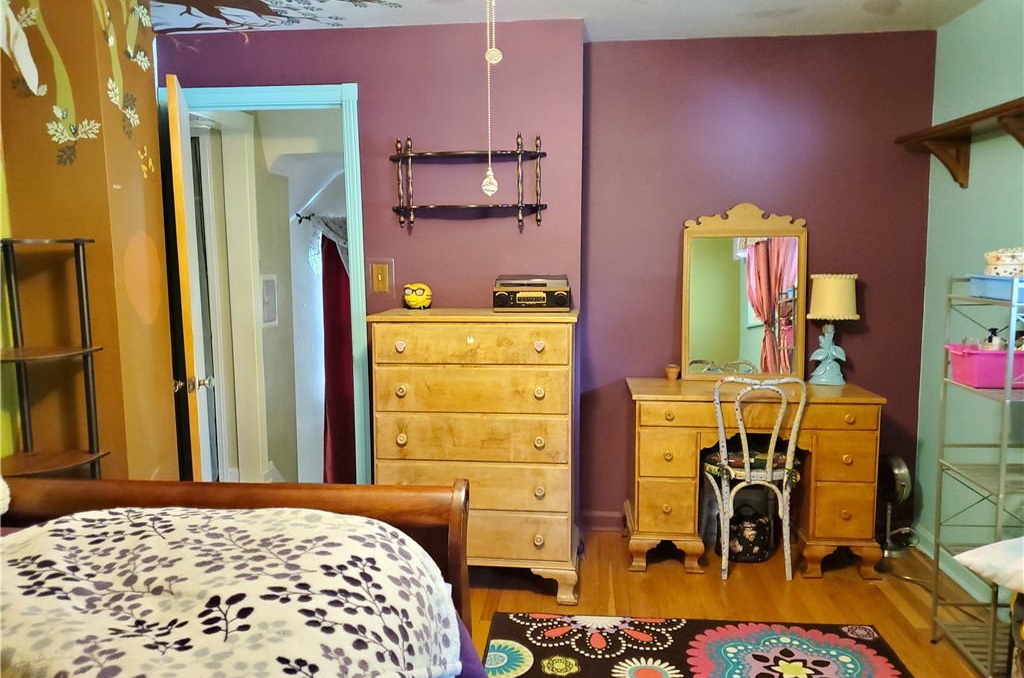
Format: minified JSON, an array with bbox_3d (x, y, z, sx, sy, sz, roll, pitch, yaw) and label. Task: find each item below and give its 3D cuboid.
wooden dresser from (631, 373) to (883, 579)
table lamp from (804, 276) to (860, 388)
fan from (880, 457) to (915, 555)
[{"bbox_3d":[1.059,0.605,3.514,1.060,0.777,0.492,0,6,5],"label":"wooden dresser"},{"bbox_3d":[1.472,-0.043,3.529,0.247,0.504,0.247,0,6,5],"label":"table lamp"},{"bbox_3d":[1.754,0.759,3.543,0.158,0.455,0.208,-1,6,-10],"label":"fan"}]

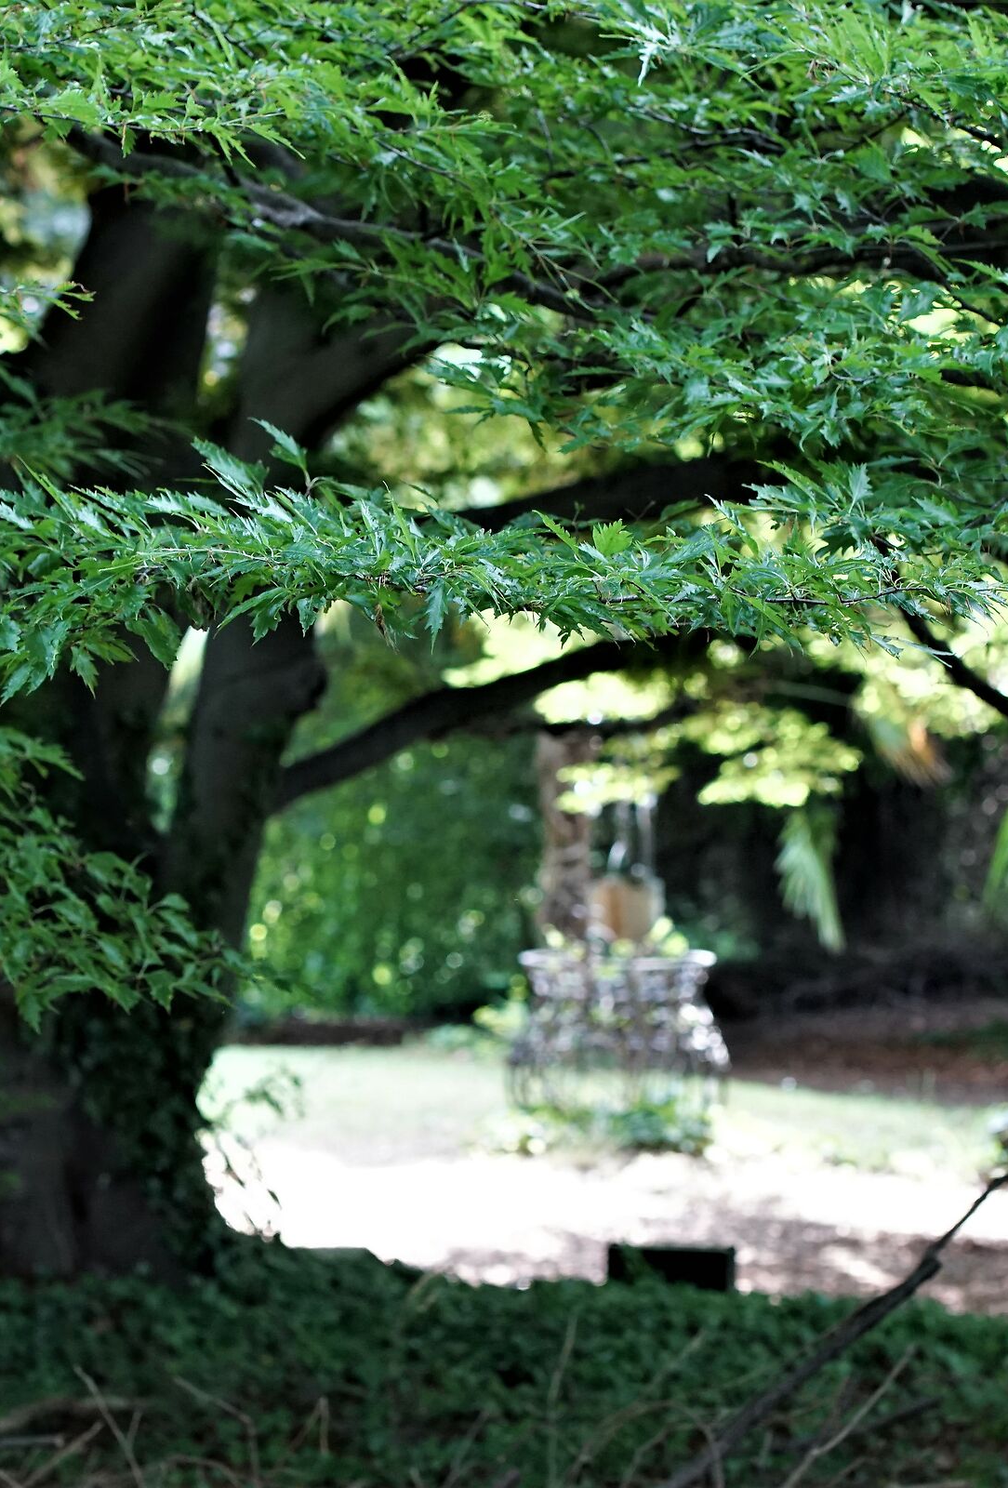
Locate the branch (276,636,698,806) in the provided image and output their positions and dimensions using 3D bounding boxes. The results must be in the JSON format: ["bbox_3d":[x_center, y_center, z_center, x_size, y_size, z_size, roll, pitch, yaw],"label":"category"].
[{"bbox_3d":[-0.039,-0.060,14.700,1.130,0.460,0.500,0,-1,0],"label":"branch"}]

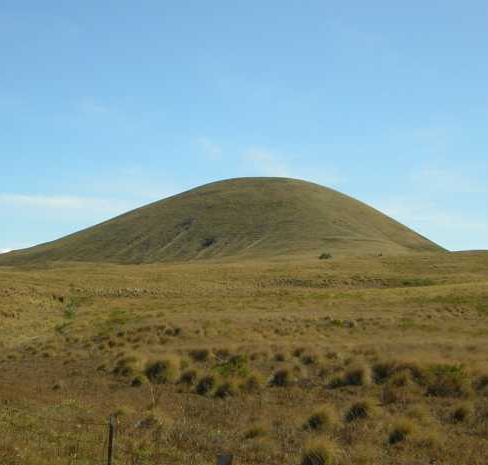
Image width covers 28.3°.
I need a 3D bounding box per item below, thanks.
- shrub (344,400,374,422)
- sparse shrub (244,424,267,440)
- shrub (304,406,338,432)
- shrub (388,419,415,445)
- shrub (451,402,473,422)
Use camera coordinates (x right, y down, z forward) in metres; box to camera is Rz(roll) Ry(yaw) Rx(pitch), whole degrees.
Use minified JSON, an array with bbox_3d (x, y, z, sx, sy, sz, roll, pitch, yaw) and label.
[{"bbox_3d":[3.297,5.109,27.607,0.831,0.584,0.779,0,-2,0],"label":"shrub"},{"bbox_3d":[0.295,5.125,24.787,0.547,0.381,0.514,0,-2,0],"label":"sparse shrub"},{"bbox_3d":[2.087,5.037,26.050,0.888,0.651,0.832,0,-2,0],"label":"shrub"},{"bbox_3d":[3.939,4.977,24.188,0.650,0.618,0.546,0,-2,0],"label":"shrub"},{"bbox_3d":[6.189,5.122,27.524,0.607,0.529,0.571,0,-2,0],"label":"shrub"}]

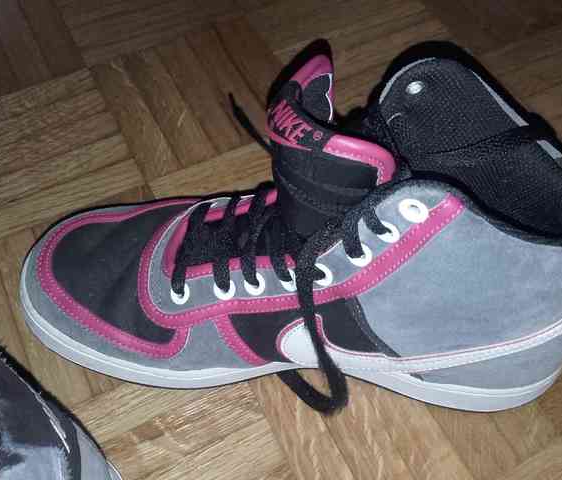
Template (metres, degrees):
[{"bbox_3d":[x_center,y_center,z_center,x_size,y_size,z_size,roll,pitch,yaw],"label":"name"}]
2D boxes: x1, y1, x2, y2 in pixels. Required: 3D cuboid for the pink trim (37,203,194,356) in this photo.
[{"bbox_3d":[-0.081,0.011,0.326,0.089,0.034,0.085,5,56,4],"label":"pink trim"}]

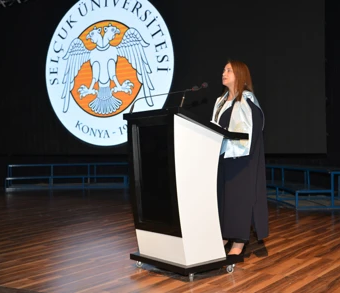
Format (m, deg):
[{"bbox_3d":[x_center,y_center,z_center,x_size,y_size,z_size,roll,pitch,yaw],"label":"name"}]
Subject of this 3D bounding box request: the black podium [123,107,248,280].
[{"bbox_3d":[0.120,0.334,4.150,0.658,1.190,0.685,-1,0,-37],"label":"black podium"}]

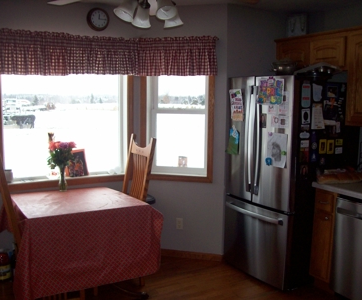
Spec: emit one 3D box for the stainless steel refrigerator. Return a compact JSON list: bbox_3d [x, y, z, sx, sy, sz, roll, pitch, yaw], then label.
[{"bbox_3d":[1.000,0.240,3.856,0.900,1.770,0.820,-4,9,-32],"label":"stainless steel refrigerator"}]

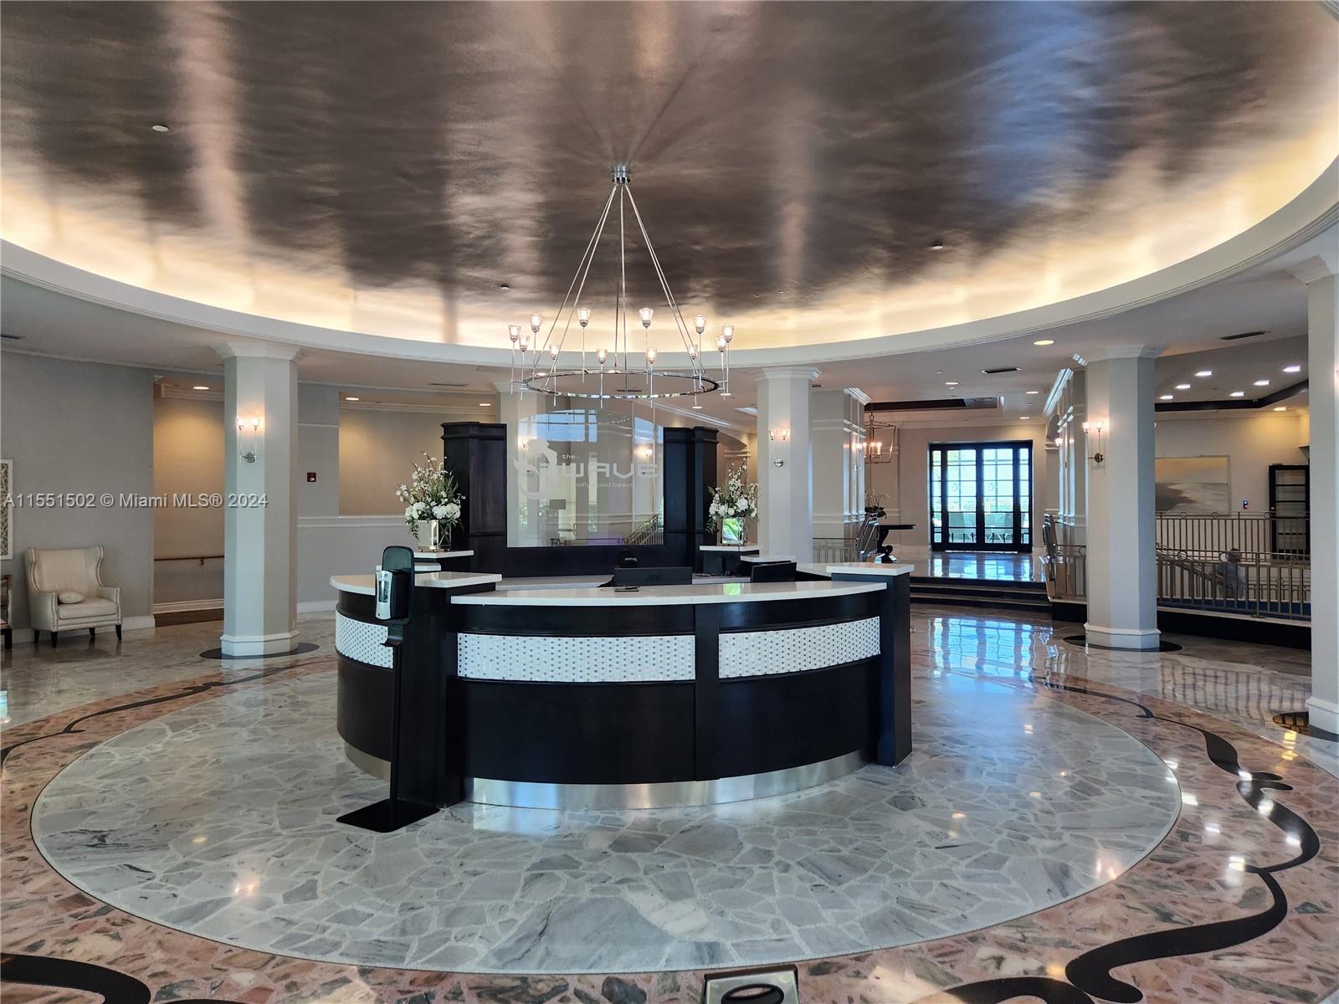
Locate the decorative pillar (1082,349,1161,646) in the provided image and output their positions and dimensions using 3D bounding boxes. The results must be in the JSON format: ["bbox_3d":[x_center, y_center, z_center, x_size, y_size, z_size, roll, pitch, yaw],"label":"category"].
[{"bbox_3d":[5.079,-0.051,10.017,0.775,3.284,0.775,0,0,20],"label":"decorative pillar"}]

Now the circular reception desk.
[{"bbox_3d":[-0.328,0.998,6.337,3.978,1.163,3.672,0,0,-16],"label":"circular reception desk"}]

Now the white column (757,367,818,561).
[{"bbox_3d":[1.504,-0.029,11.476,0.775,3.284,0.775,0,0,20],"label":"white column"}]

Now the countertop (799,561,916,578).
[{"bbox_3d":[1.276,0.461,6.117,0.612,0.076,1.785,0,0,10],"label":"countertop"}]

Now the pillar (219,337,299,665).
[{"bbox_3d":[-4.473,-0.023,9.772,0.775,3.284,0.775,0,0,-6],"label":"pillar"}]

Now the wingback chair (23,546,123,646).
[{"bbox_3d":[-7.014,1.087,10.498,0.796,1.091,0.734,-1,-1,37],"label":"wingback chair"}]

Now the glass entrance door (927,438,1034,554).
[{"bbox_3d":[7.550,-0.128,21.601,2.370,2.670,0.120,0,0,21],"label":"glass entrance door"}]

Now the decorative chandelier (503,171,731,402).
[{"bbox_3d":[-0.336,-1.572,6.397,1.632,1.663,1.632,0,0,0],"label":"decorative chandelier"}]

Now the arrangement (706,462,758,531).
[{"bbox_3d":[0.571,0.020,8.109,0.479,0.673,0.459,0,0,-16],"label":"arrangement"}]

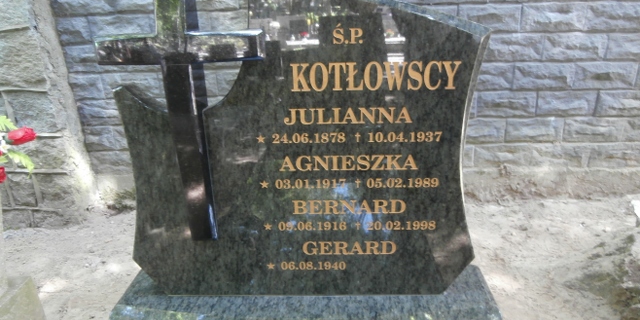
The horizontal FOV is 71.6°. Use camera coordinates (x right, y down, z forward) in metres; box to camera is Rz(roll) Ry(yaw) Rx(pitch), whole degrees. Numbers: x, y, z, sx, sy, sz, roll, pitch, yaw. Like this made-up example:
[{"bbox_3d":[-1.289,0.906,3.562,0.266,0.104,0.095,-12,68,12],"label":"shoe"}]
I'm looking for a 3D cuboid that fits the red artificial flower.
[{"bbox_3d":[-0.787,-0.065,1.170,0.071,0.042,0.042,-11,0,-2],"label":"red artificial flower"}]

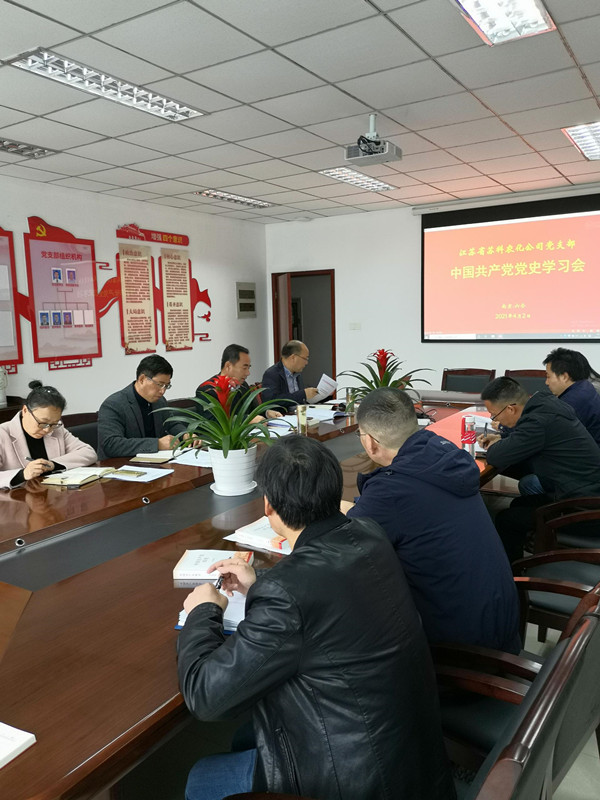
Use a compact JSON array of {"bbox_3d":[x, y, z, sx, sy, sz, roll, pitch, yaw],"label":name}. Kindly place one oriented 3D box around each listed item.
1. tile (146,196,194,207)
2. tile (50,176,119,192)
[{"bbox_3d":[-1.389,-2.231,6.981,0.396,0.020,0.600,4,9,32],"label":"tile"},{"bbox_3d":[-2.040,-2.064,5.981,0.391,0.020,0.595,3,9,32],"label":"tile"}]

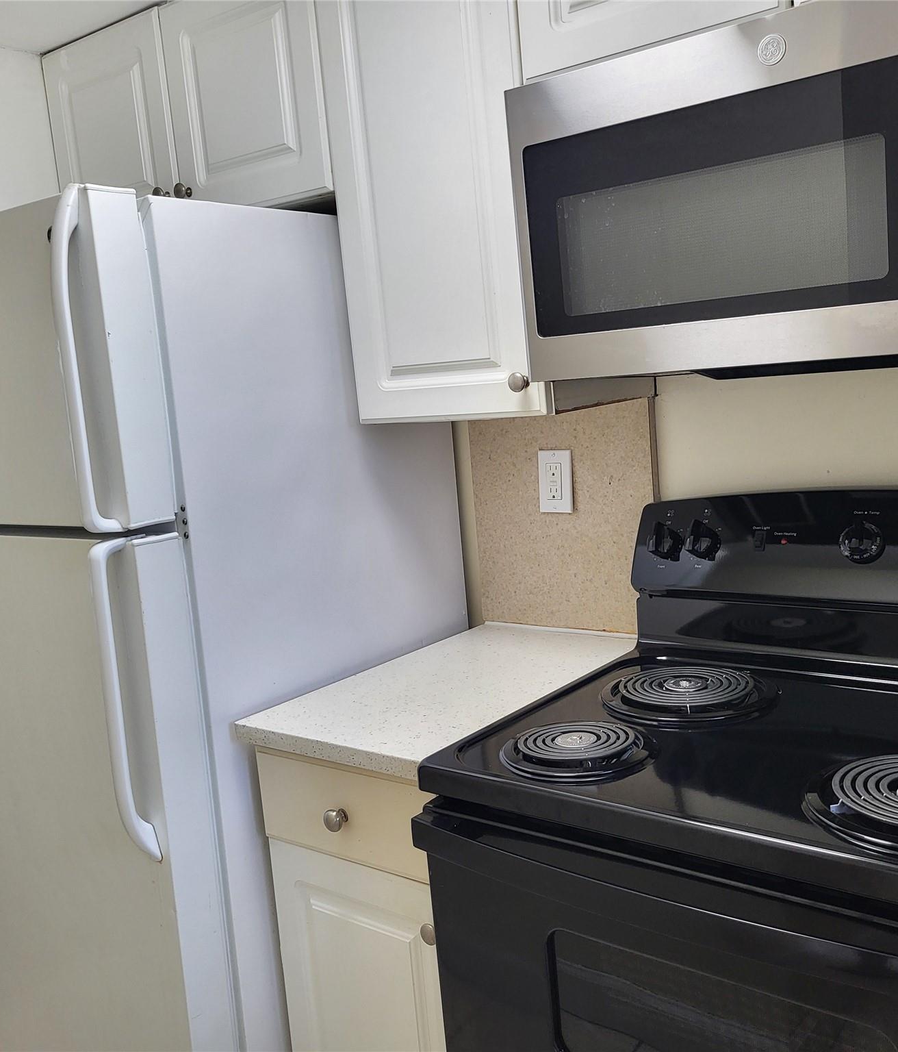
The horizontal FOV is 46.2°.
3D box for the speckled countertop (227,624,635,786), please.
[{"bbox_3d":[0.023,0.263,1.734,0.364,0.030,0.671,1,10,37],"label":"speckled countertop"}]

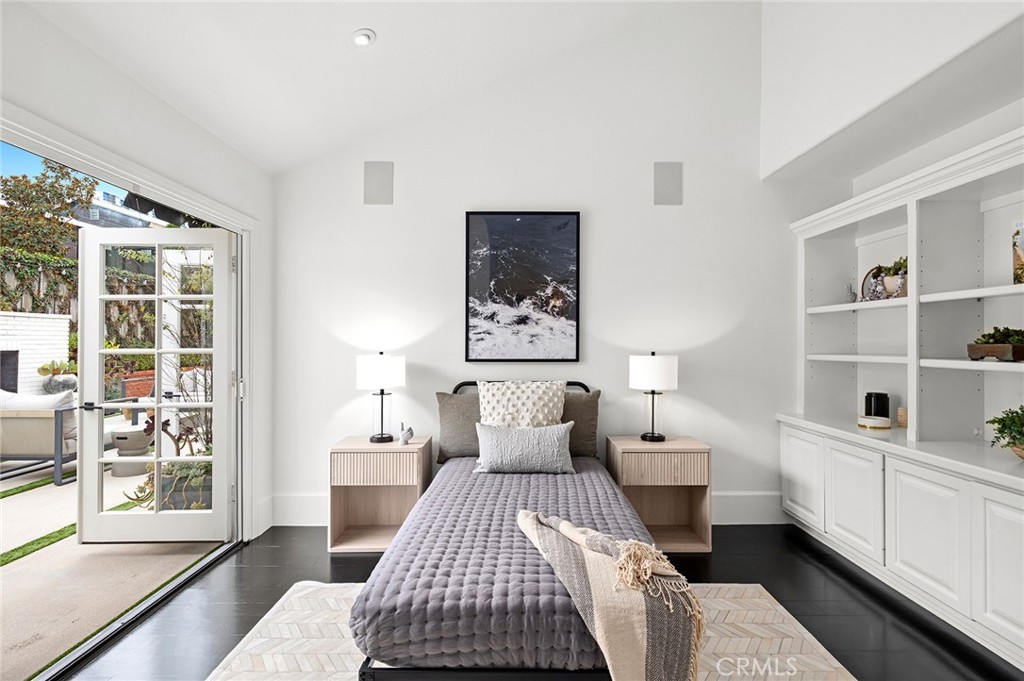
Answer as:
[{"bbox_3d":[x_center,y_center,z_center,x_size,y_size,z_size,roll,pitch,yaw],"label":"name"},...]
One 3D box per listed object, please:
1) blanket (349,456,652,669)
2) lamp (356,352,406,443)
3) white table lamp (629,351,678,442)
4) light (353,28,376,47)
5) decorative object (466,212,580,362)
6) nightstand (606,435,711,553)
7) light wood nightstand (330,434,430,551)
[{"bbox_3d":[0.040,0.810,2.130,1.030,0.250,1.720,0,0,0],"label":"blanket"},{"bbox_3d":[-0.873,0.373,3.040,0.328,0.590,0.328,0,0,0],"label":"lamp"},{"bbox_3d":[0.949,0.373,3.050,0.325,0.590,0.325,0,0,0],"label":"white table lamp"},{"bbox_3d":[-0.767,-1.575,2.363,0.130,0.040,0.130,-22,0,0],"label":"light"},{"bbox_3d":[0.076,-0.377,3.215,0.802,1.057,0.040,0,0,0],"label":"decorative object"},{"bbox_3d":[0.955,0.990,3.013,0.575,0.641,0.390,0,0,0],"label":"nightstand"},{"bbox_3d":[-0.850,0.990,3.013,0.573,0.641,0.390,0,0,0],"label":"light wood nightstand"}]

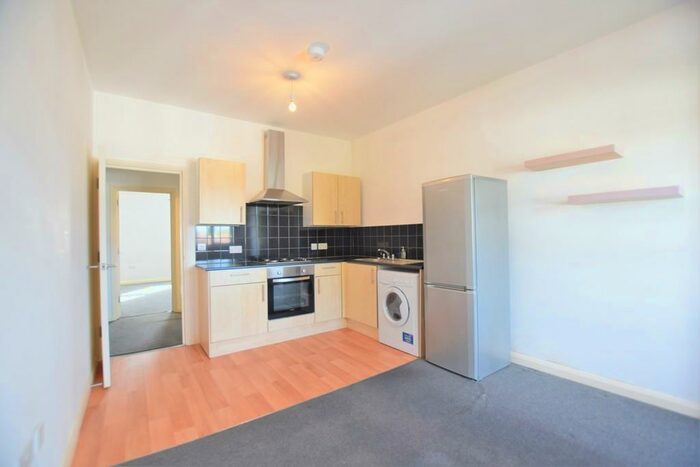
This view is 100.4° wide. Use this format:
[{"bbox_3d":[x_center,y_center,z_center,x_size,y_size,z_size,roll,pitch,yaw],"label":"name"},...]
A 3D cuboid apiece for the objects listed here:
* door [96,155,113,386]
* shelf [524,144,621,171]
[{"bbox_3d":[-2.304,0.336,2.742,0.043,1.940,0.750,-1,0,-40],"label":"door"},{"bbox_3d":[1.770,-0.593,2.350,0.204,0.053,0.597,-1,0,-38],"label":"shelf"}]

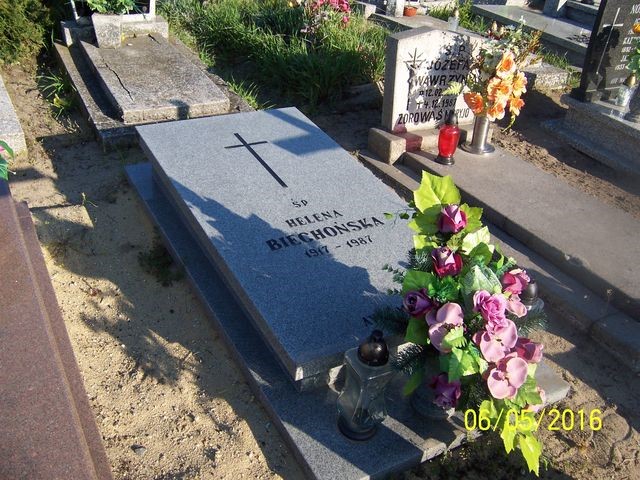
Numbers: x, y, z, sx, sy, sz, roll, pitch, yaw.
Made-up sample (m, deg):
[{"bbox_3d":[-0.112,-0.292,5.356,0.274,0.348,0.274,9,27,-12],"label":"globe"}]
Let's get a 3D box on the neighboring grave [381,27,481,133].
[{"bbox_3d":[0.582,-0.799,3.019,0.467,0.481,0.098,-11,36,-16],"label":"neighboring grave"}]

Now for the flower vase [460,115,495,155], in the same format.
[{"bbox_3d":[0.763,-0.515,2.872,0.152,0.187,0.152,0,35,0],"label":"flower vase"}]

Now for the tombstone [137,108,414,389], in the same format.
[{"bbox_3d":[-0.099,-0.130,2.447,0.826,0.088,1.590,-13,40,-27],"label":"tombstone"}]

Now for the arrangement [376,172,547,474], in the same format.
[{"bbox_3d":[0.379,0.215,1.670,0.432,0.590,0.373,-11,36,-16],"label":"arrangement"}]

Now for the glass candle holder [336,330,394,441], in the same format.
[{"bbox_3d":[0.120,0.391,1.613,0.113,0.346,0.113,-8,35,-18],"label":"glass candle holder"}]

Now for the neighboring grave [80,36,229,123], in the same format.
[{"bbox_3d":[-1.028,-0.992,3.685,0.564,0.088,1.212,-14,38,-24],"label":"neighboring grave"}]

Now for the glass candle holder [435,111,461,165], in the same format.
[{"bbox_3d":[0.581,-0.460,2.736,0.093,0.246,0.093,0,35,0],"label":"glass candle holder"}]

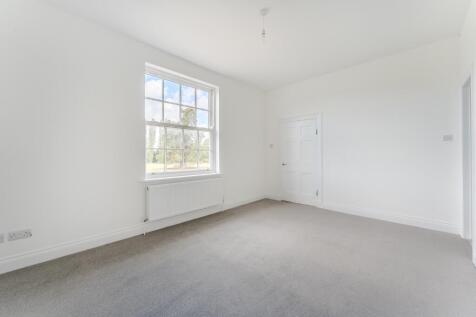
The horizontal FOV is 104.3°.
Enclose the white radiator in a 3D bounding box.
[{"bbox_3d":[-0.813,0.636,3.215,0.106,0.507,1.409,1,2,44],"label":"white radiator"}]

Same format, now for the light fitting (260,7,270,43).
[{"bbox_3d":[0.300,-1.515,2.135,0.105,0.364,0.105,0,1,0],"label":"light fitting"}]

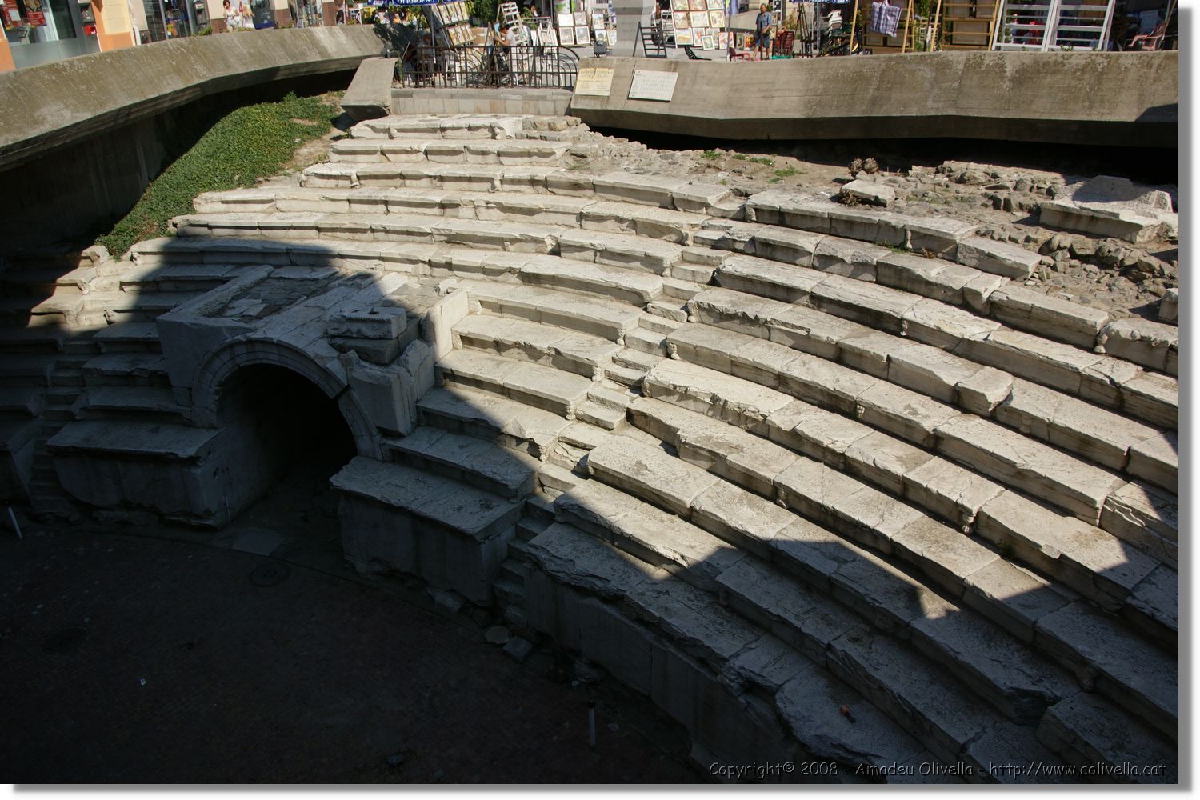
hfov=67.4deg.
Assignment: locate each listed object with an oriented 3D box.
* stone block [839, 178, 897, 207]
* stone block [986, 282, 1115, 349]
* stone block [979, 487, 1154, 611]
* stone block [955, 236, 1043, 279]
[{"bbox_3d":[5.230,-4.040,17.600,0.830,0.230,0.760,17,31,30],"label":"stone block"},{"bbox_3d":[6.690,-1.270,13.450,0.550,0.410,1.530,-22,34,-38],"label":"stone block"},{"bbox_3d":[5.670,1.800,11.080,0.680,0.390,1.900,-17,31,-31],"label":"stone block"},{"bbox_3d":[6.410,-2.300,14.560,0.460,0.360,1.200,-19,32,-33],"label":"stone block"}]

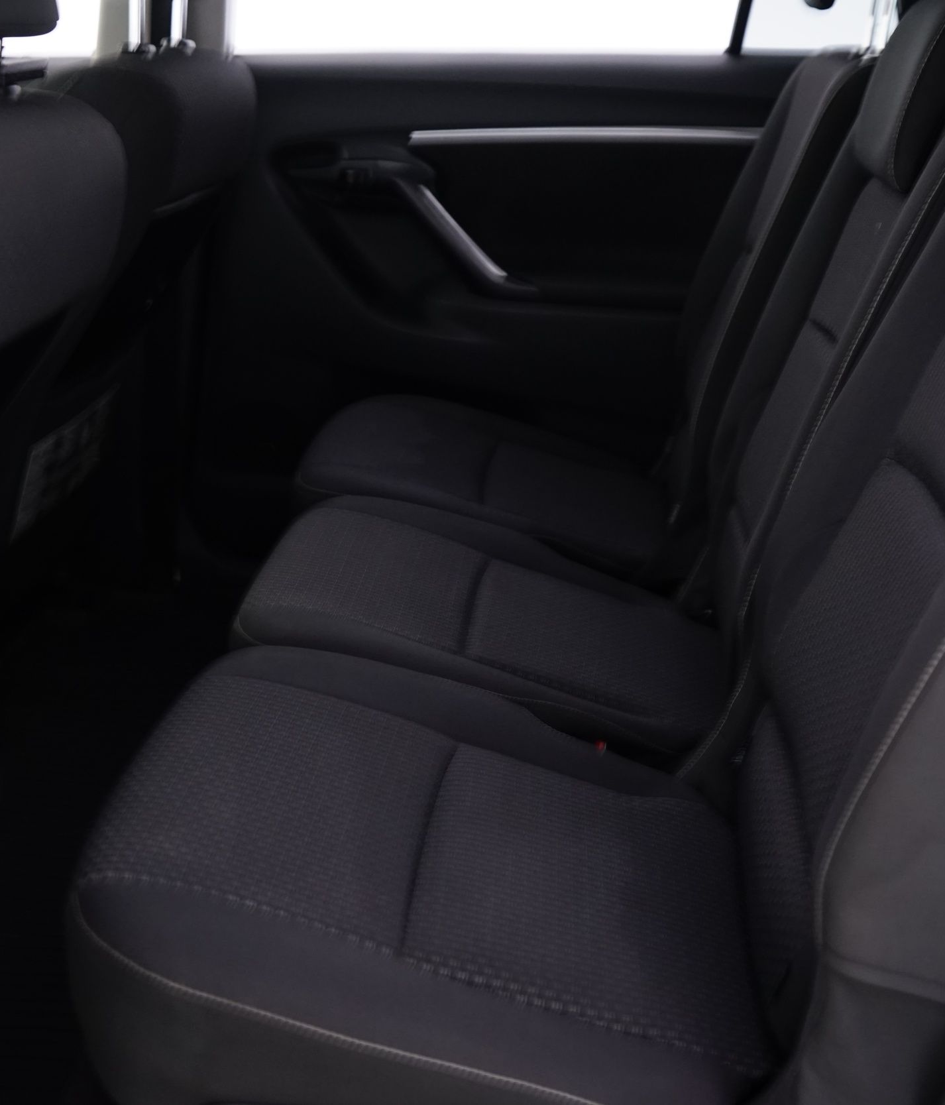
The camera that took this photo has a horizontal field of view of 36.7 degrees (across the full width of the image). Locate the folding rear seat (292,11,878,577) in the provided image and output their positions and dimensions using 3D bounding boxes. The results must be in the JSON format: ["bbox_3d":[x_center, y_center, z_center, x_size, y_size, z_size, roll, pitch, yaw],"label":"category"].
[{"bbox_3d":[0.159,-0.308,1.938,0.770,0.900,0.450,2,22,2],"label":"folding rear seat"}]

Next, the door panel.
[{"bbox_3d":[0.043,-0.374,2.220,0.950,0.770,0.140,2,22,2],"label":"door panel"}]

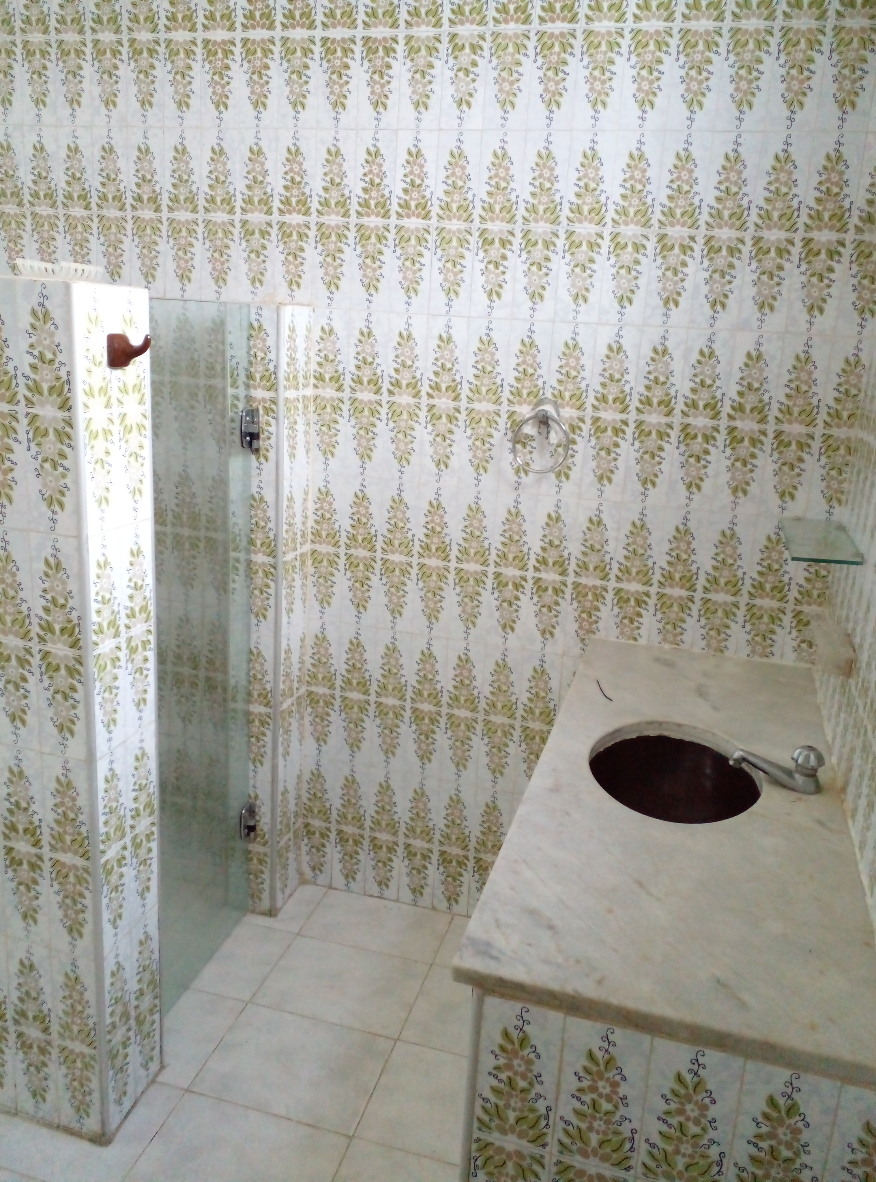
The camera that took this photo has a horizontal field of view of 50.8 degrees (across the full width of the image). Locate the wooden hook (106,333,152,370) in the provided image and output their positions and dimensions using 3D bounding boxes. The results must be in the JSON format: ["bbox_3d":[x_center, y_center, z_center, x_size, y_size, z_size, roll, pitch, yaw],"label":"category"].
[{"bbox_3d":[-0.530,-0.413,1.593,0.067,0.056,0.039,7,16,14],"label":"wooden hook"}]

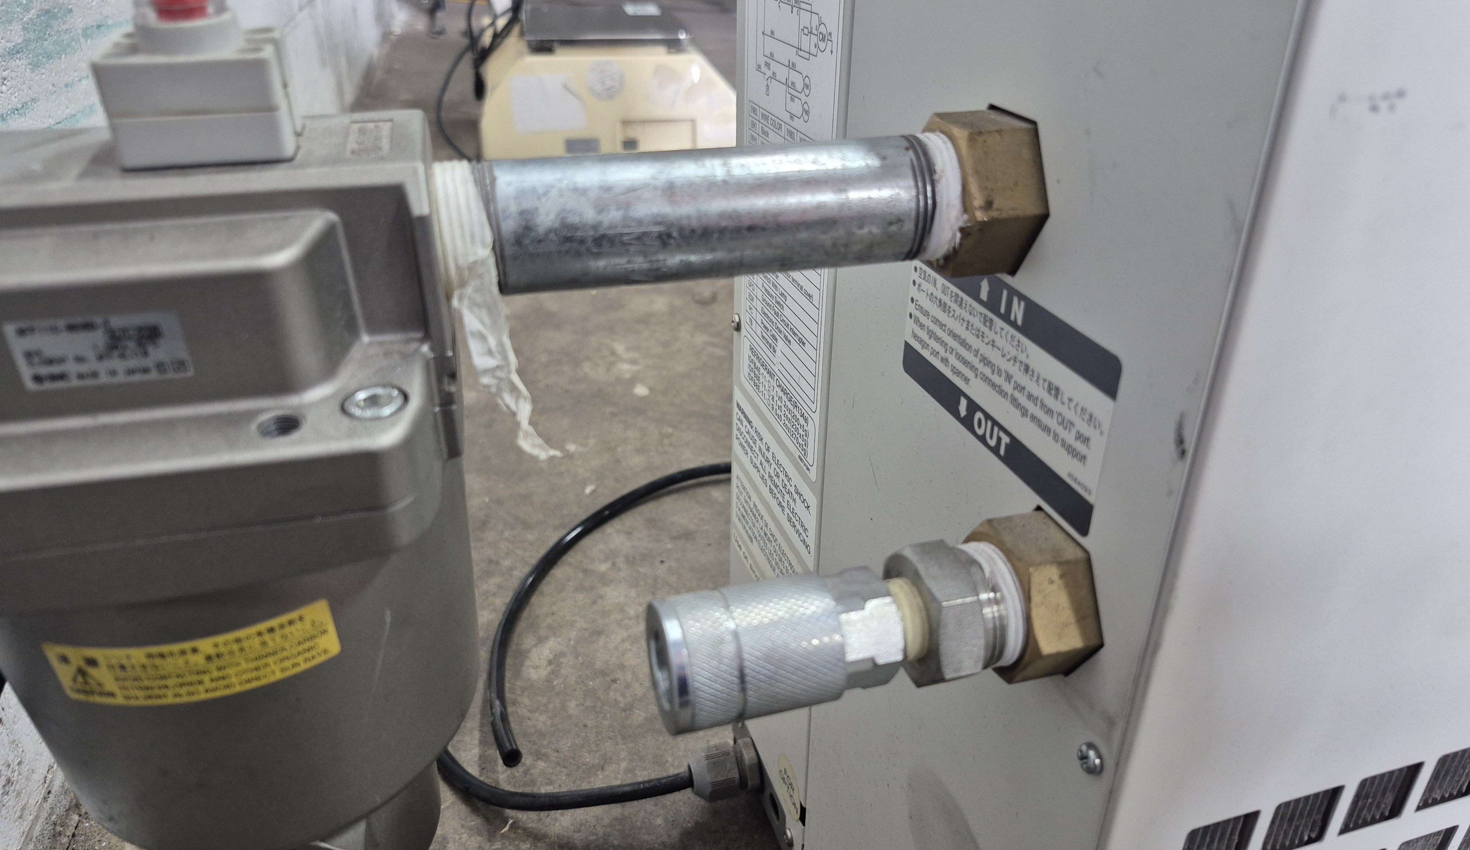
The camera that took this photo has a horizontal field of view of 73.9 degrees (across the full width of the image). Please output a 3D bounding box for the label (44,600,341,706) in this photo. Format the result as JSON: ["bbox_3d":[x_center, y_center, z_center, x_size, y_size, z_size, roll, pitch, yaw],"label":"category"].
[{"bbox_3d":[-0.095,0.042,0.173,0.045,0.014,0.005,-8,35,-14],"label":"label"}]

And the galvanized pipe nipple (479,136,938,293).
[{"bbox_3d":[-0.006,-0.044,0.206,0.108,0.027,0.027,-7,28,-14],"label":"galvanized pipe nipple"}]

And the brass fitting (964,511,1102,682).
[{"bbox_3d":[0.066,0.039,0.223,0.017,0.032,0.037,-7,28,-14],"label":"brass fitting"}]

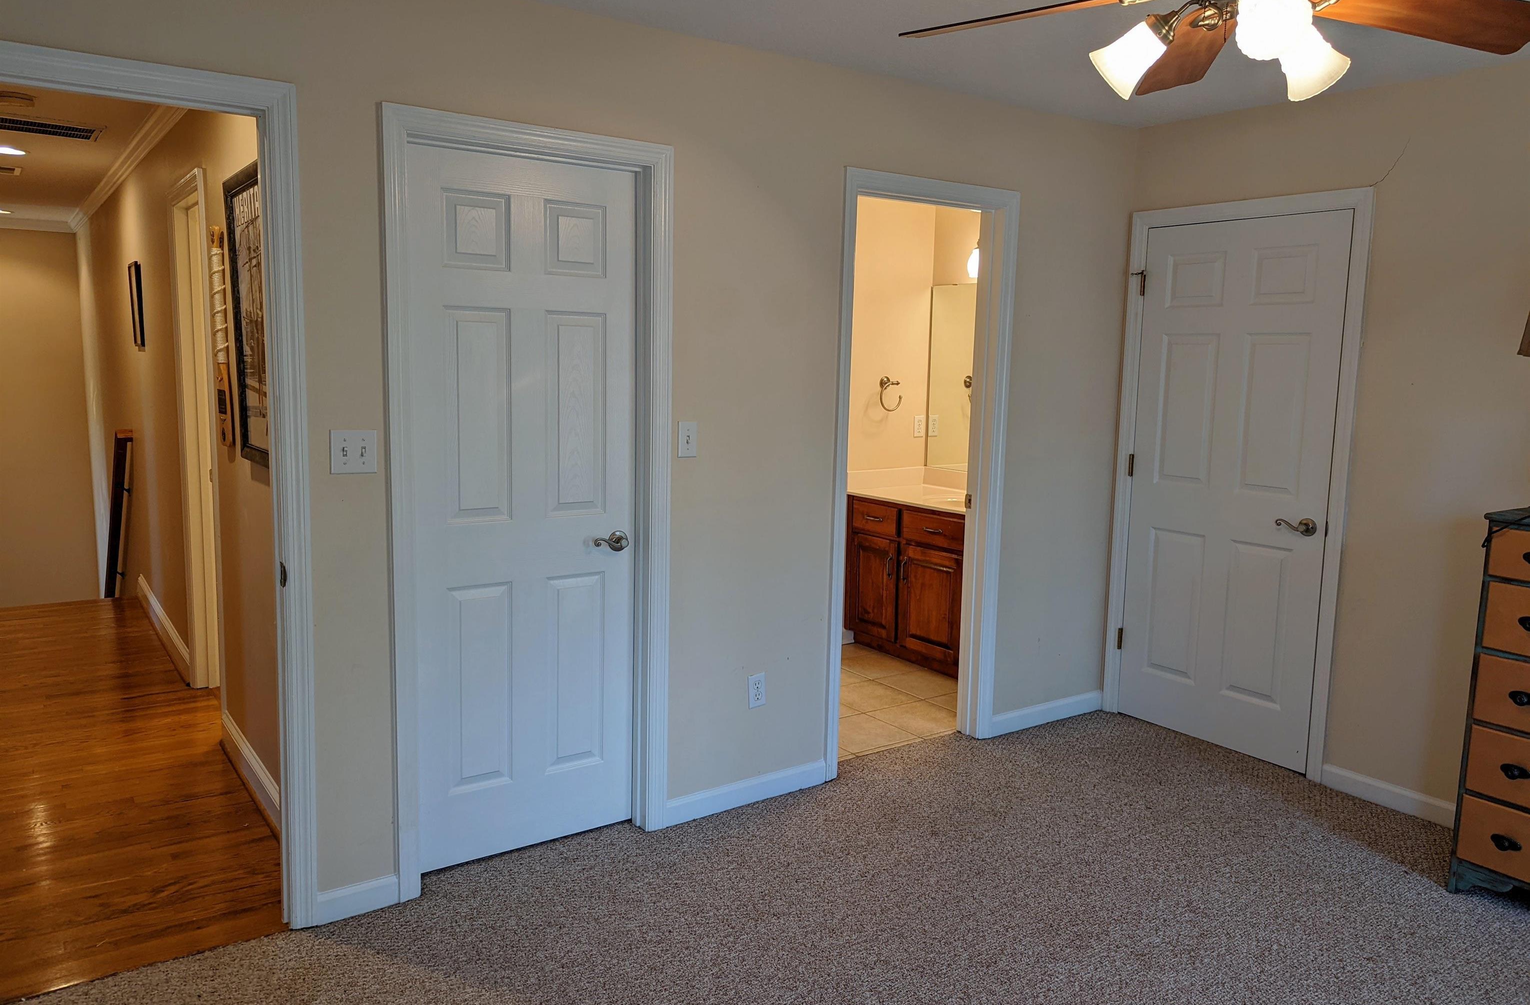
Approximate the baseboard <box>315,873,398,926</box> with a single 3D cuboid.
[{"bbox_3d":[-1.092,1.056,2.856,0.212,0.084,0.016,-4,9,-36],"label":"baseboard"}]

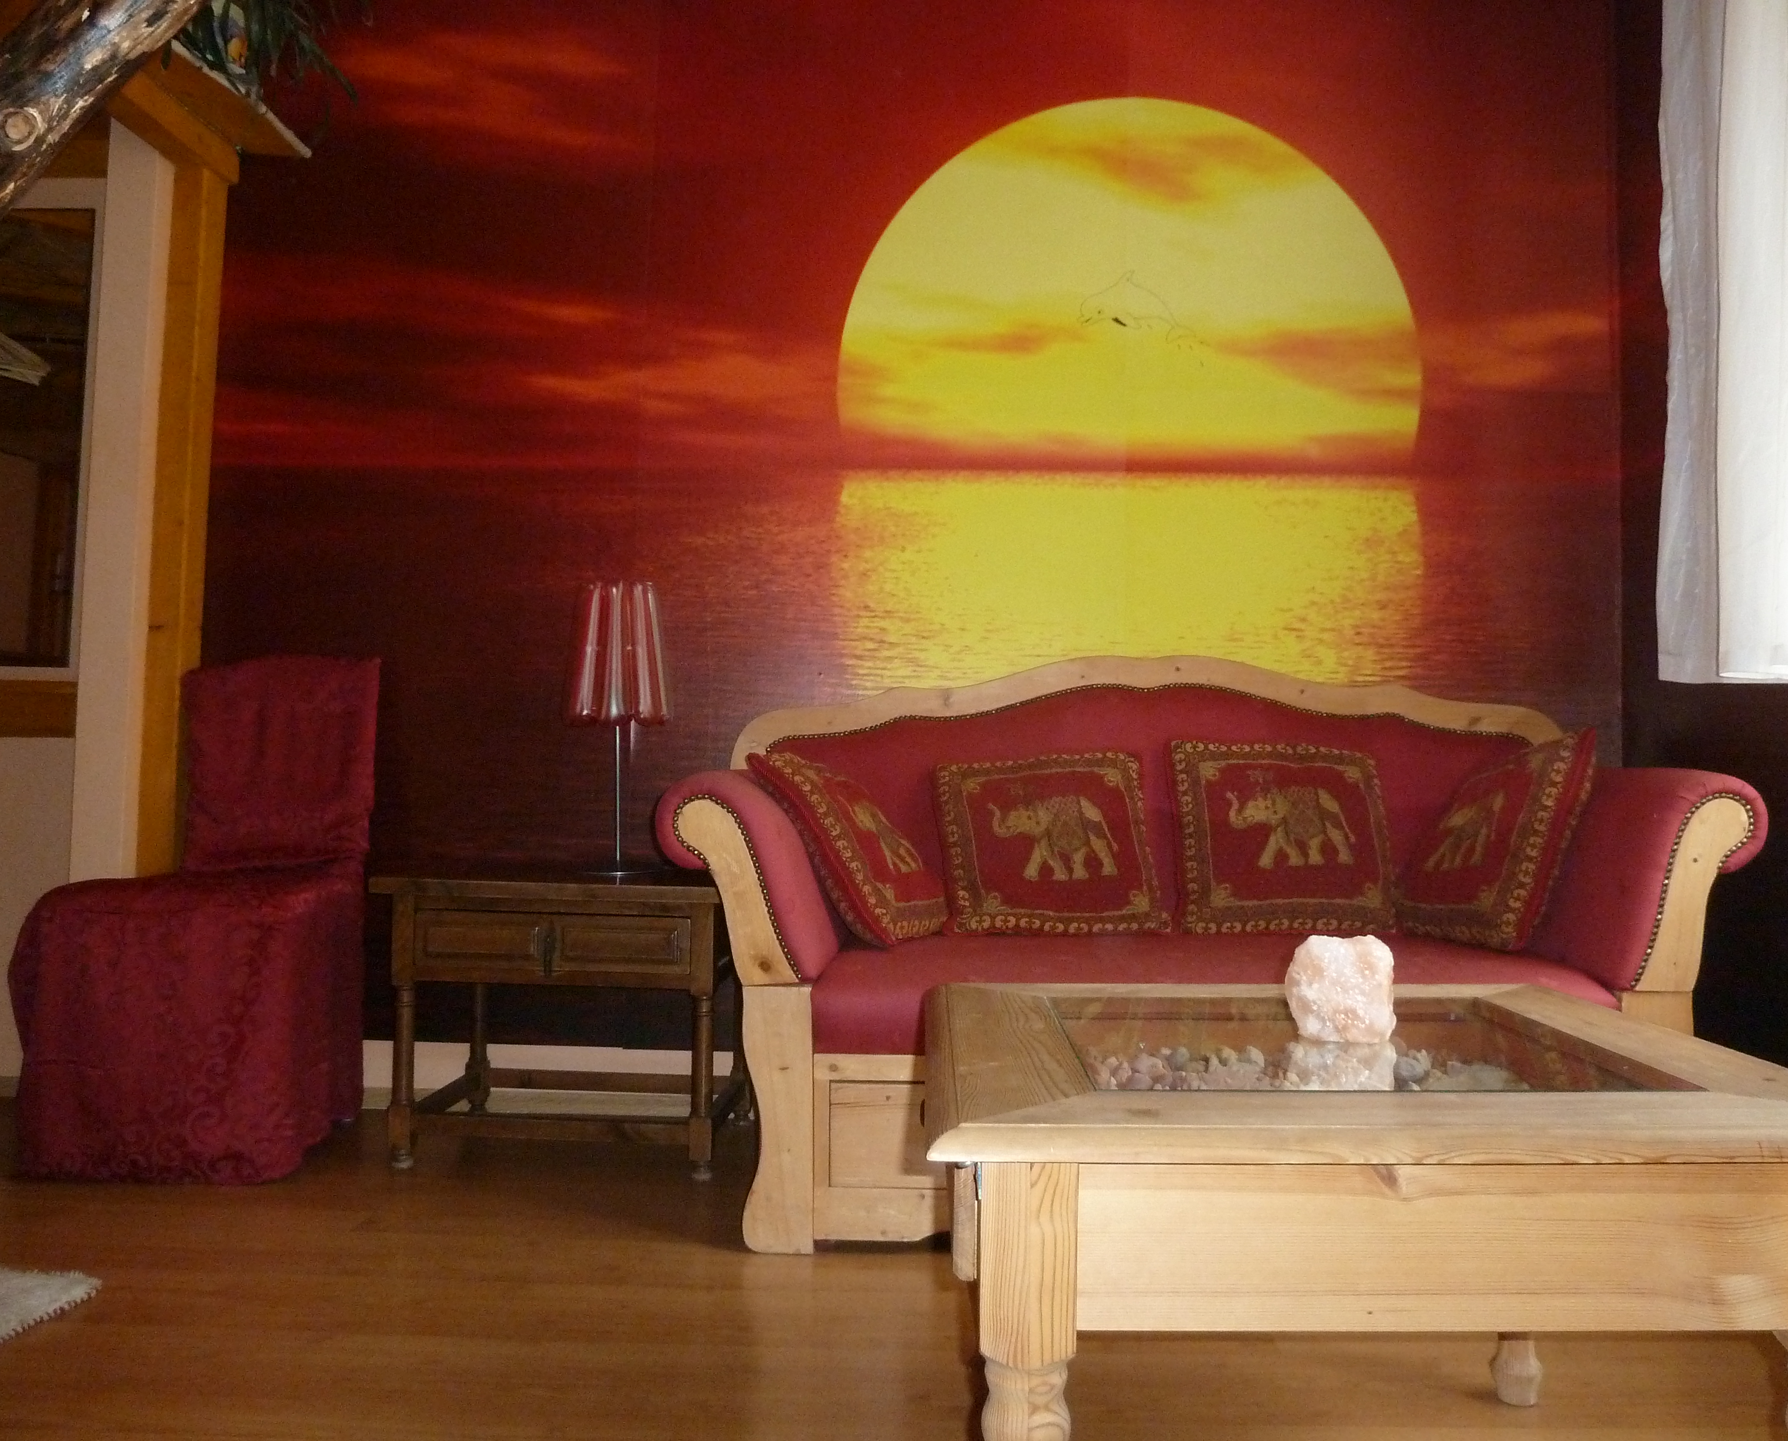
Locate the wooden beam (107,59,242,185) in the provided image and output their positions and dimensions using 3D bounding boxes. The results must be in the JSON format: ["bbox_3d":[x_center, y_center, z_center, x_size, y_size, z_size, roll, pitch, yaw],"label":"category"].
[{"bbox_3d":[-1.535,-1.274,2.889,0.110,0.085,0.550,1,-2,1],"label":"wooden beam"}]

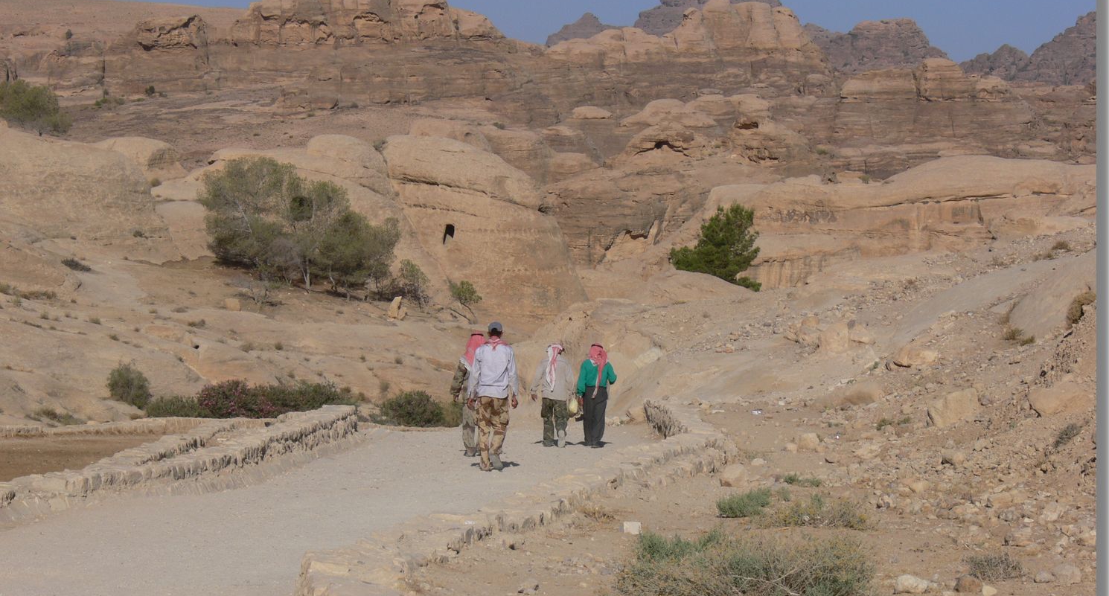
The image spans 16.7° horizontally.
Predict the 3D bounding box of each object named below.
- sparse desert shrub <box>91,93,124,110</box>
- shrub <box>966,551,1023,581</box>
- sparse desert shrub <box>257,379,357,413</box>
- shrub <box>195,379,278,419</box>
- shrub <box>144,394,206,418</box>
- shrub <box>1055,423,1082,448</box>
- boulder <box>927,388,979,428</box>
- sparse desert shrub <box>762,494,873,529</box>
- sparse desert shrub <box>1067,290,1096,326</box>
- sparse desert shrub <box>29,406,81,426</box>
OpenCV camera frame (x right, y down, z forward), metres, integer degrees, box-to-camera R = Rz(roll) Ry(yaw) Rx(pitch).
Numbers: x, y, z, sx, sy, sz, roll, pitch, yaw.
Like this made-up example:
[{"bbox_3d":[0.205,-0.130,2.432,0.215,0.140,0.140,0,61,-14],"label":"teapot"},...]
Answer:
[{"bbox_3d":[-38.866,-17.160,330.000,2.889,1.445,2.022,0,0,0],"label":"sparse desert shrub"},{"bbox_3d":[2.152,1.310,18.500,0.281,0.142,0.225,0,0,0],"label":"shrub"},{"bbox_3d":[-6.340,2.610,97.000,2.570,1.028,1.542,0,0,0],"label":"sparse desert shrub"},{"bbox_3d":[-7.971,2.600,95.000,2.101,1.138,1.576,0,0,0],"label":"shrub"},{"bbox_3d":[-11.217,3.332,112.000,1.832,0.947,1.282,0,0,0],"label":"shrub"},{"bbox_3d":[5.164,1.377,38.000,0.263,0.228,0.223,0,0,0],"label":"shrub"},{"bbox_3d":[5.052,1.391,48.000,0.664,0.483,0.564,0,0,0],"label":"boulder"},{"bbox_3d":[1.756,1.430,25.300,0.705,0.238,0.529,0,0,0],"label":"sparse desert shrub"},{"bbox_3d":[6.571,0.122,47.000,0.433,0.444,0.368,0,0,0],"label":"sparse desert shrub"},{"bbox_3d":[-15.819,3.741,120.000,1.659,0.604,1.161,0,0,0],"label":"sparse desert shrub"}]

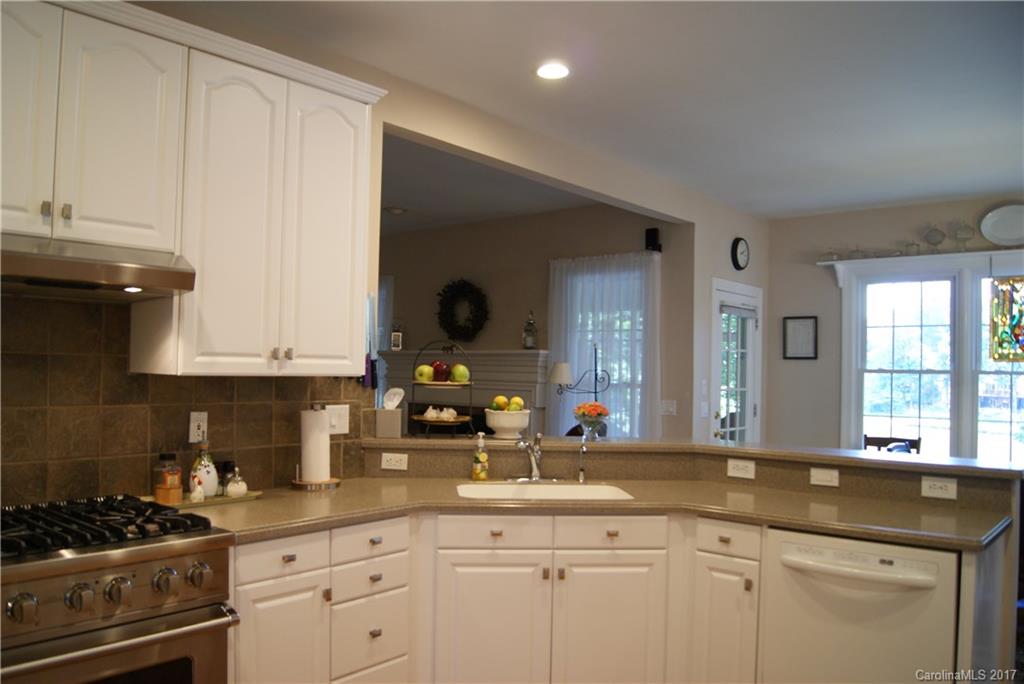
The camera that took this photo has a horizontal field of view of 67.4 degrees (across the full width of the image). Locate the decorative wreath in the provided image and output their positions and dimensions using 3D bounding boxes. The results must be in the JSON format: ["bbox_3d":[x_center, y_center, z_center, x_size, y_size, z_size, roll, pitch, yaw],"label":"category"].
[{"bbox_3d":[-0.465,-0.292,7.282,0.590,0.590,0.100,-1,-3,42],"label":"decorative wreath"}]

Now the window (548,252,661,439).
[{"bbox_3d":[0.715,0.467,6.179,1.040,2.325,0.100,-1,-3,42],"label":"window"}]

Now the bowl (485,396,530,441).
[{"bbox_3d":[-0.022,0.363,3.700,0.213,0.205,0.213,1,-2,0],"label":"bowl"}]

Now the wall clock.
[{"bbox_3d":[1.883,-0.719,6.313,0.042,0.265,0.265,-1,-3,42],"label":"wall clock"}]

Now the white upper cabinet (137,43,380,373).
[{"bbox_3d":[-0.948,-0.429,2.907,0.325,1.104,0.755,-1,-3,42],"label":"white upper cabinet"}]

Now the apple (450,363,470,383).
[{"bbox_3d":[-0.245,0.150,3.670,0.086,0.084,0.086,1,-2,-3],"label":"apple"}]

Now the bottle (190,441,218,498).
[{"bbox_3d":[-1.126,0.456,2.812,0.094,0.222,0.094,2,-3,-30],"label":"bottle"}]

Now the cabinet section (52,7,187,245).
[{"bbox_3d":[-1.287,-0.614,2.418,0.315,0.659,0.365,0,-2,41],"label":"cabinet section"}]

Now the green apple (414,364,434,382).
[{"bbox_3d":[-0.414,0.151,3.660,0.086,0.084,0.086,1,-2,0],"label":"green apple"}]

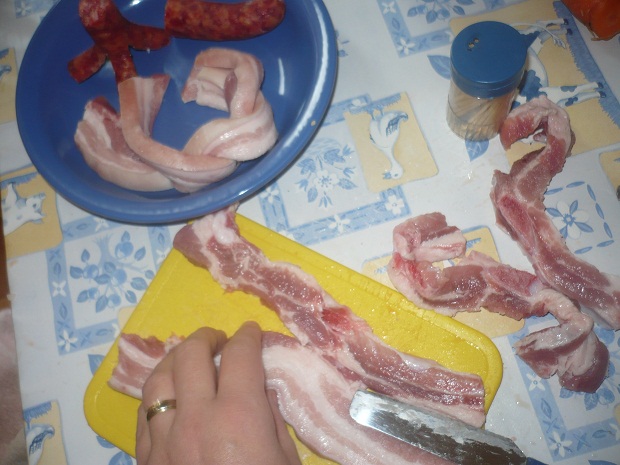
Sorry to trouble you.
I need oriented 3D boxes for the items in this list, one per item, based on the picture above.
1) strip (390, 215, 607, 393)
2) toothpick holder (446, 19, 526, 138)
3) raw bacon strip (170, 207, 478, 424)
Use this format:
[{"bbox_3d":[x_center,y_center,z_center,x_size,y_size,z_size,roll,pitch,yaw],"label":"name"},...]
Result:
[{"bbox_3d":[0.117,0.045,0.405,0.159,0.026,0.061,36,78,16],"label":"strip"},{"bbox_3d":[0.117,-0.101,0.430,0.047,0.073,0.047,-2,71,5],"label":"toothpick holder"},{"bbox_3d":[0.010,0.053,0.406,0.237,0.020,0.052,35,78,16],"label":"raw bacon strip"}]

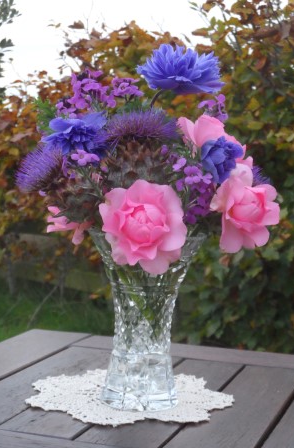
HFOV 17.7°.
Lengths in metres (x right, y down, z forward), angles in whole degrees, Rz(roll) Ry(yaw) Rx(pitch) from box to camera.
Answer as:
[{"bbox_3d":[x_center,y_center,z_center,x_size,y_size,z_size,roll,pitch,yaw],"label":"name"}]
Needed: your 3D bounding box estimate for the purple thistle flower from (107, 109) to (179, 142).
[{"bbox_3d":[-0.005,-0.108,1.040,0.081,0.038,0.072,4,5,0],"label":"purple thistle flower"}]

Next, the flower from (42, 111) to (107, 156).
[{"bbox_3d":[-0.078,-0.098,1.020,0.070,0.048,0.058,4,5,6],"label":"flower"}]

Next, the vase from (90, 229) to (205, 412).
[{"bbox_3d":[-0.003,0.108,1.060,0.129,0.188,0.129,4,5,0],"label":"vase"}]

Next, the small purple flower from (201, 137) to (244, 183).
[{"bbox_3d":[0.080,-0.068,1.000,0.043,0.048,0.036,2,5,-11],"label":"small purple flower"}]

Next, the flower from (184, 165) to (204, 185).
[{"bbox_3d":[0.049,-0.052,1.000,0.021,0.021,0.016,4,5,0],"label":"flower"}]

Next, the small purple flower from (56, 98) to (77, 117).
[{"bbox_3d":[-0.090,-0.130,1.055,0.024,0.020,0.019,5,5,11],"label":"small purple flower"}]

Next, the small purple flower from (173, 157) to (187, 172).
[{"bbox_3d":[0.036,-0.064,1.020,0.015,0.017,0.012,5,5,11],"label":"small purple flower"}]

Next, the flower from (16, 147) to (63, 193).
[{"bbox_3d":[-0.118,-0.060,1.040,0.050,0.050,0.052,7,6,37],"label":"flower"}]

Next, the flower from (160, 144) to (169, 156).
[{"bbox_3d":[0.019,-0.079,1.020,0.011,0.013,0.010,4,5,0],"label":"flower"}]

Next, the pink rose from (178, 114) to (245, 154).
[{"bbox_3d":[0.072,-0.098,1.050,0.072,0.048,0.065,3,5,-6],"label":"pink rose"}]

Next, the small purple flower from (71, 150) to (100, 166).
[{"bbox_3d":[-0.065,-0.069,0.995,0.029,0.018,0.020,4,5,0],"label":"small purple flower"}]

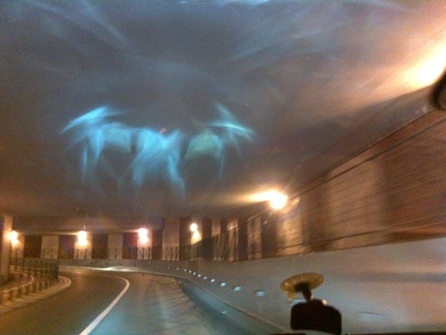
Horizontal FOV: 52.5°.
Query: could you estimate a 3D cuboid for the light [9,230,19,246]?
[{"bbox_3d":[-20.735,7.061,45.000,0.900,1.450,0.500,-1,-11,1],"label":"light"}]

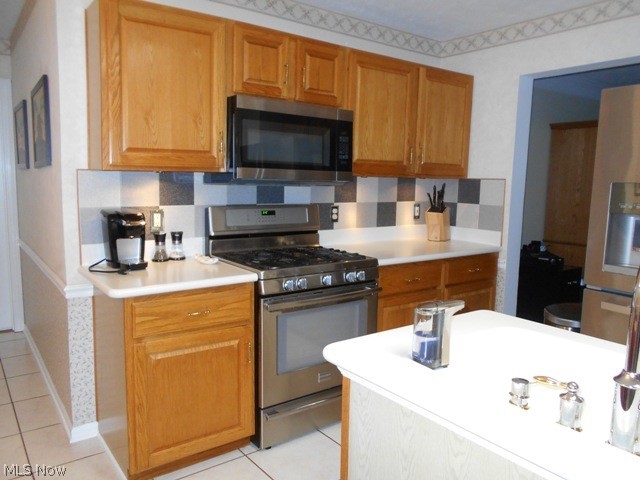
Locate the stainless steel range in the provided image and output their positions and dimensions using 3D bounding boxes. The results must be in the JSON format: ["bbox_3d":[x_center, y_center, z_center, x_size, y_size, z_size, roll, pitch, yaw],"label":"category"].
[{"bbox_3d":[-0.156,0.417,2.794,0.757,1.190,0.690,-4,9,-36],"label":"stainless steel range"}]

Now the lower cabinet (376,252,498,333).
[{"bbox_3d":[0.592,0.514,3.402,1.145,0.876,0.630,-4,9,-36],"label":"lower cabinet"}]

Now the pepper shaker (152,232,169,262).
[{"bbox_3d":[-0.852,0.042,2.567,0.080,0.147,0.080,-4,9,-36],"label":"pepper shaker"}]

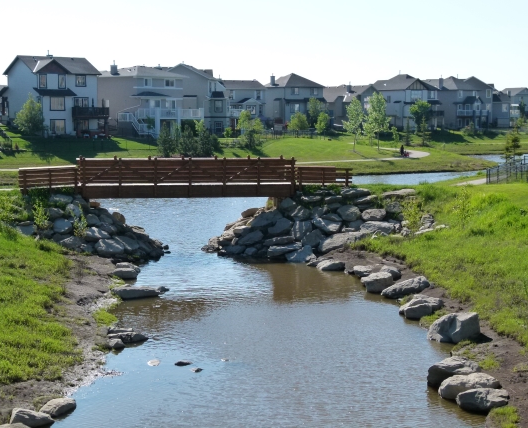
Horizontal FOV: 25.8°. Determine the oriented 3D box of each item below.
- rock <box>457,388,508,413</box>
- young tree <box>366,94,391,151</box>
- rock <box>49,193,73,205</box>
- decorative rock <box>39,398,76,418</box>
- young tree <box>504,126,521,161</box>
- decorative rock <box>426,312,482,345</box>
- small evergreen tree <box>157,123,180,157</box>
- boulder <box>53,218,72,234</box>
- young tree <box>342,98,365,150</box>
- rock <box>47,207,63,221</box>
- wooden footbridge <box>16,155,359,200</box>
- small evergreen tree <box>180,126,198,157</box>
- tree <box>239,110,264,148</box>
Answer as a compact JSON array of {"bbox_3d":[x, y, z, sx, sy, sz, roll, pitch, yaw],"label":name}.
[{"bbox_3d":[5.363,4.577,28.300,1.230,0.500,0.850,0,5,0],"label":"rock"},{"bbox_3d":[17.521,-14.279,178.000,3.600,8.900,3.600,0,5,0],"label":"young tree"},{"bbox_3d":[-10.837,-0.804,61.800,1.200,0.520,0.900,0,5,0],"label":"rock"},{"bbox_3d":[-4.938,4.651,27.600,0.800,0.380,0.620,1,5,15],"label":"decorative rock"},{"bbox_3d":[28.231,-8.009,131.000,2.100,3.950,2.100,0,5,0],"label":"young tree"},{"bbox_3d":[6.063,3.644,36.700,1.550,0.820,1.200,0,5,0],"label":"decorative rock"},{"bbox_3d":[-10.518,-8.205,127.000,2.400,3.750,2.400,0,5,0],"label":"small evergreen tree"},{"bbox_3d":[-10.380,0.644,59.400,0.920,0.800,0.850,0,5,0],"label":"boulder"},{"bbox_3d":[12.341,-12.300,159.000,3.300,7.200,3.300,0,5,0],"label":"young tree"},{"bbox_3d":[-10.903,-0.026,60.300,0.850,0.680,0.800,0,5,0],"label":"rock"},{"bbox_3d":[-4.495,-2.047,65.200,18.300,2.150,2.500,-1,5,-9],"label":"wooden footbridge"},{"bbox_3d":[-8.381,-8.126,128.000,2.000,3.600,2.000,0,5,0],"label":"small evergreen tree"},{"bbox_3d":[-1.539,-10.406,142.000,2.900,4.700,2.900,0,5,0],"label":"tree"}]

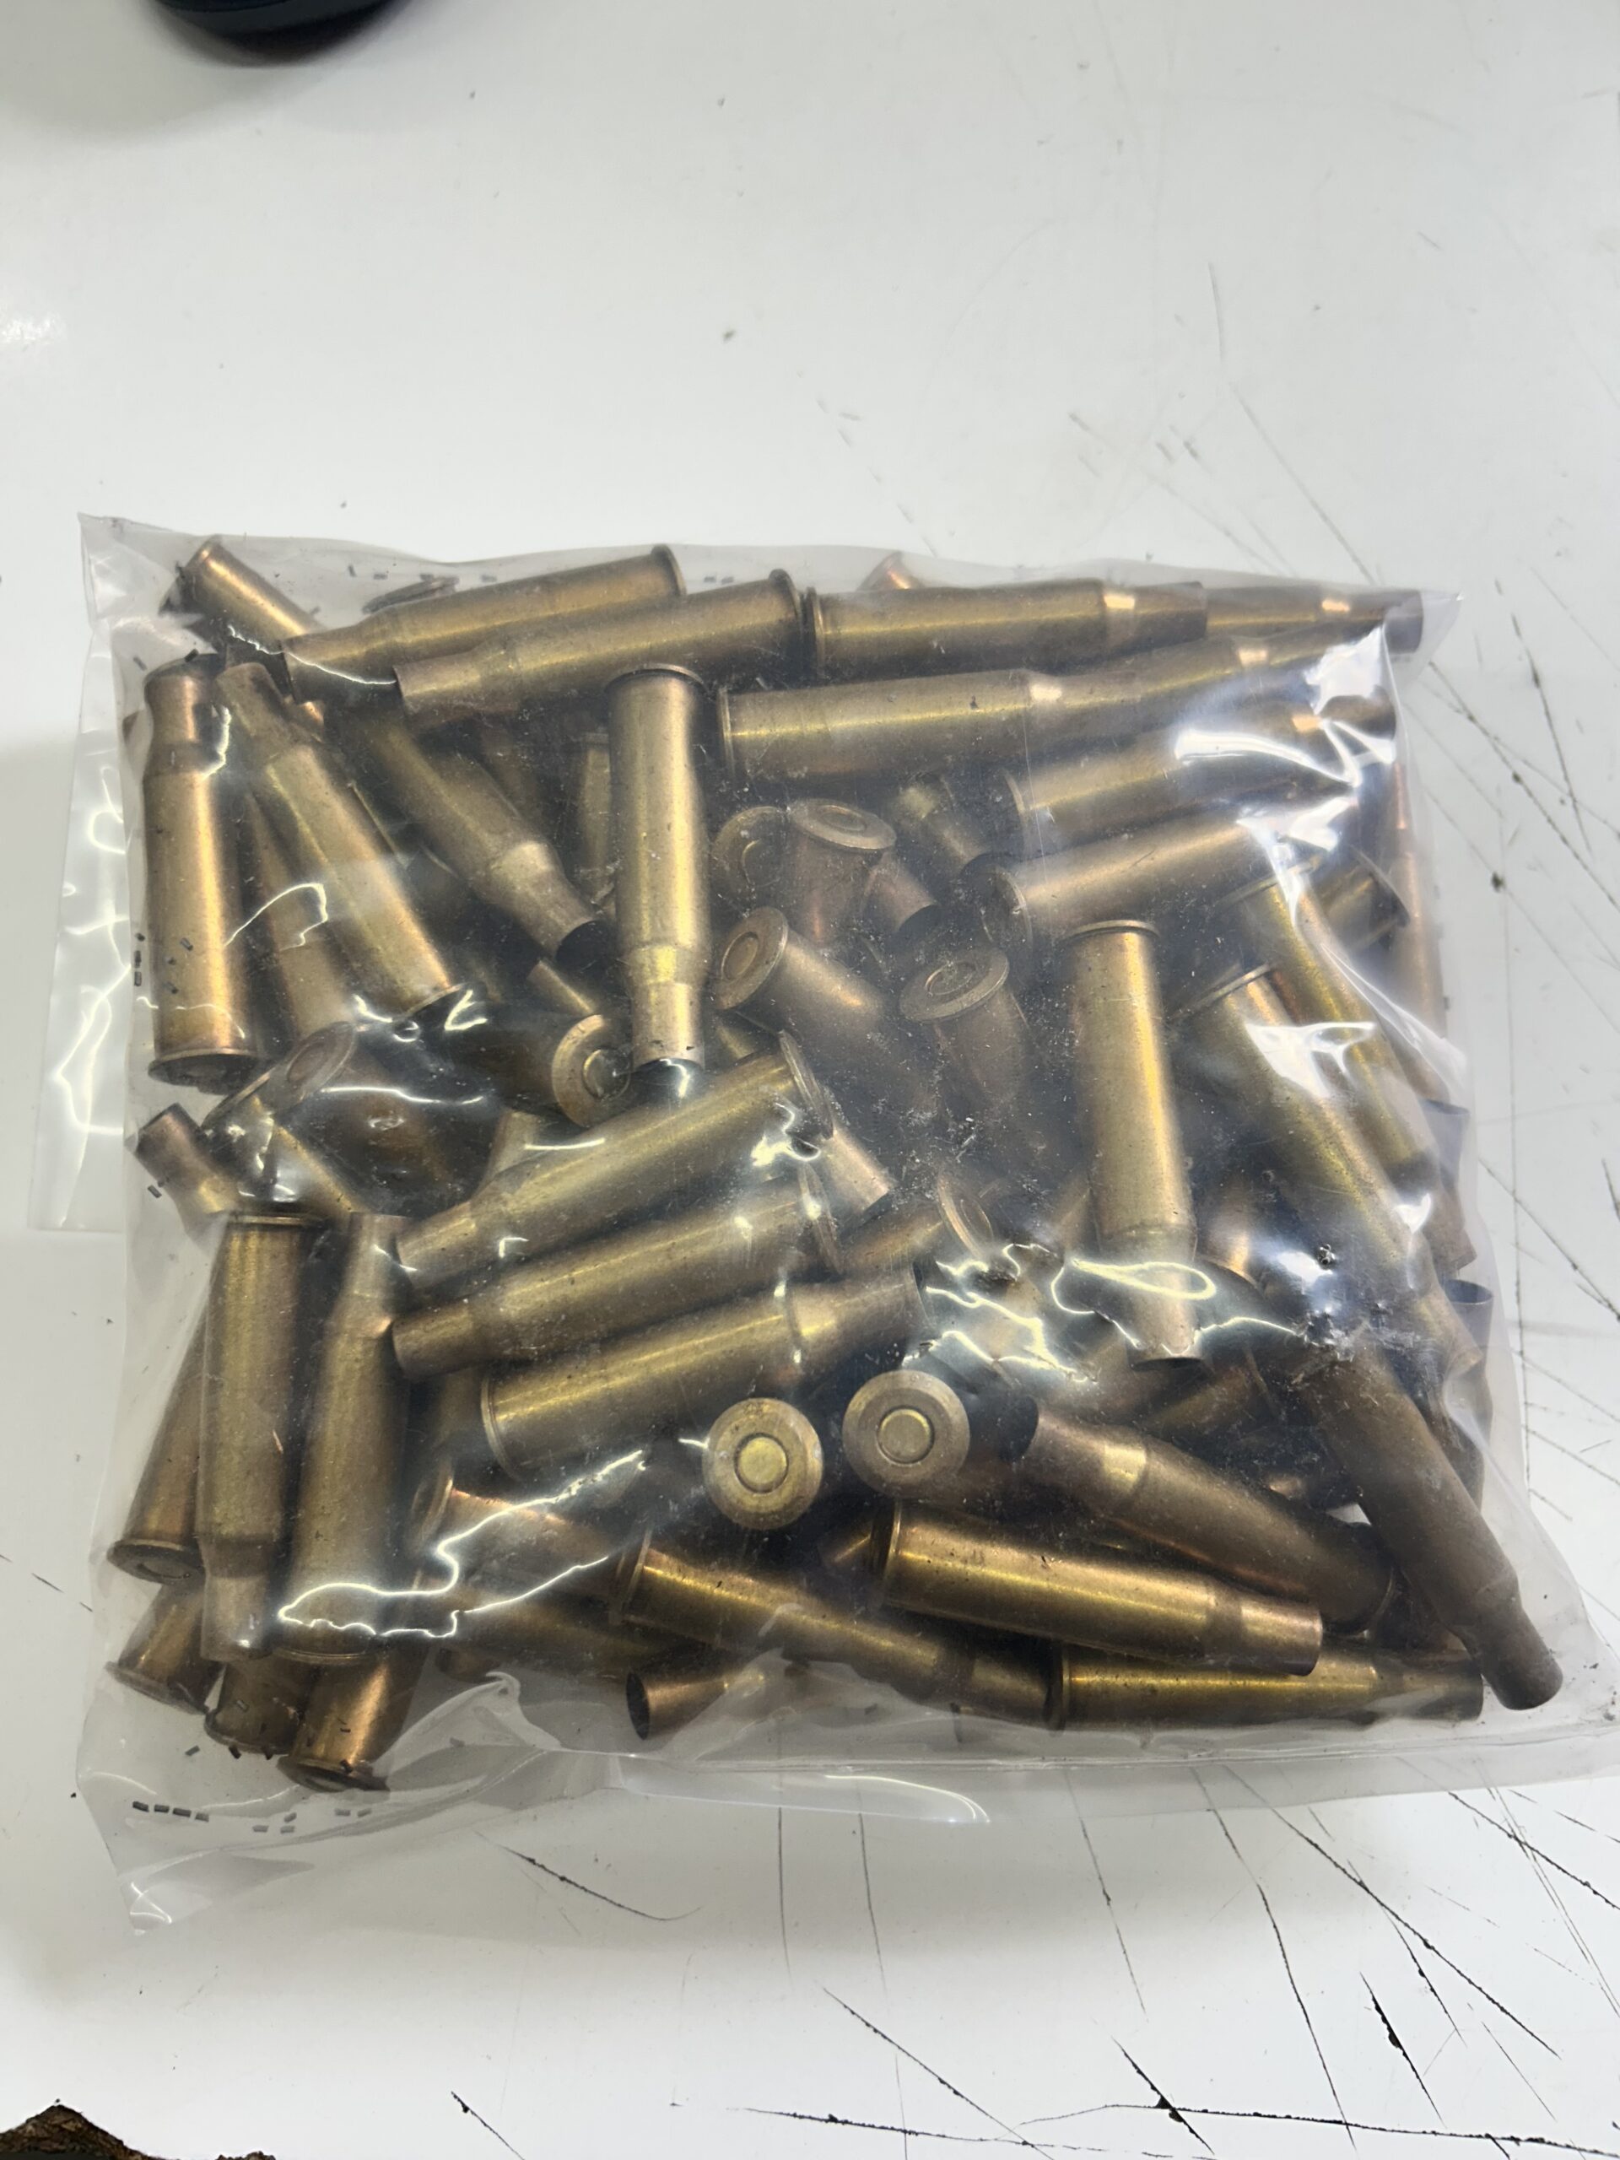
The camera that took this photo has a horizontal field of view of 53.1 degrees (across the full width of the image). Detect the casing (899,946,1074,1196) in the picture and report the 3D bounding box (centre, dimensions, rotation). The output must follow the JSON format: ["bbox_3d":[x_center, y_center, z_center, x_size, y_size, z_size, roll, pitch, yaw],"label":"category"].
[{"bbox_3d":[0.029,0.009,0.213,0.014,0.014,0.054,-29,116,-5],"label":"casing"}]

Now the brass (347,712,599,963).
[{"bbox_3d":[-0.050,-0.038,0.232,0.014,0.014,0.054,-42,78,-7],"label":"brass"}]

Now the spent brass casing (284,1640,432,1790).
[{"bbox_3d":[-0.059,0.074,0.235,0.014,0.014,0.054,18,52,-8],"label":"spent brass casing"}]

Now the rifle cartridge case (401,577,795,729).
[{"bbox_3d":[-0.027,-0.056,0.216,0.054,0.014,0.014,-14,72,-12],"label":"rifle cartridge case"}]

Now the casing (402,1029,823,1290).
[{"bbox_3d":[-0.025,0.011,0.196,0.054,0.014,0.014,-25,81,4],"label":"casing"}]

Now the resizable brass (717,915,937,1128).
[{"bbox_3d":[0.012,-0.003,0.221,0.054,0.014,0.014,33,93,-26],"label":"resizable brass"}]

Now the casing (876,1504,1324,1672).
[{"bbox_3d":[0.035,0.064,0.198,0.054,0.014,0.014,12,80,-2],"label":"casing"}]

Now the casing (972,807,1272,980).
[{"bbox_3d":[0.049,-0.027,0.207,0.054,0.014,0.014,-16,80,-14],"label":"casing"}]

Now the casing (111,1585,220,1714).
[{"bbox_3d":[-0.071,0.055,0.215,0.014,0.014,0.054,24,67,8],"label":"casing"}]

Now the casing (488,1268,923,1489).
[{"bbox_3d":[-0.013,0.035,0.200,0.054,0.014,0.014,-18,82,4],"label":"casing"}]

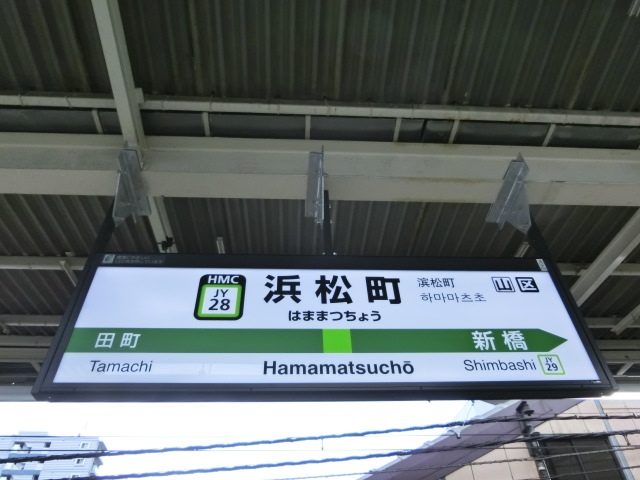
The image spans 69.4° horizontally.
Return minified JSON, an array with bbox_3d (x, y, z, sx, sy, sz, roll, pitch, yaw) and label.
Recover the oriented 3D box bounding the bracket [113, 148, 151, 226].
[{"bbox_3d":[-1.127,-0.224,2.747,0.092,0.372,0.480,1,-44,-4],"label":"bracket"}]

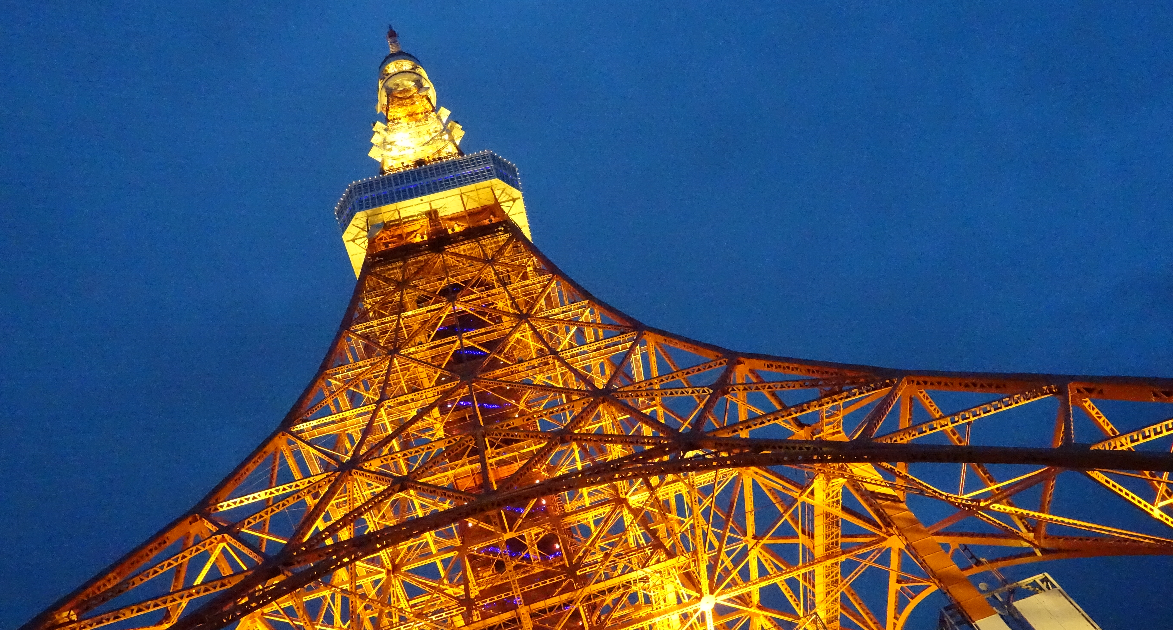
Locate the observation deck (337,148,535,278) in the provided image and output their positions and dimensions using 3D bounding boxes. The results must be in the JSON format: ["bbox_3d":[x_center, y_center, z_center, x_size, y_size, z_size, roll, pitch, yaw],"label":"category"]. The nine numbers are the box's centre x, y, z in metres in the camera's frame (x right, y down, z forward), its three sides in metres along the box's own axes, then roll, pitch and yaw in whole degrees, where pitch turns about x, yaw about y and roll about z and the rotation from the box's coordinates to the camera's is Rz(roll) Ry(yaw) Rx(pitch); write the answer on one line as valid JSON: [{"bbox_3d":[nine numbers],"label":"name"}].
[{"bbox_3d":[-28.174,-10.968,158.534,36.613,10.991,36.613,-15,-56,-8],"label":"observation deck"}]

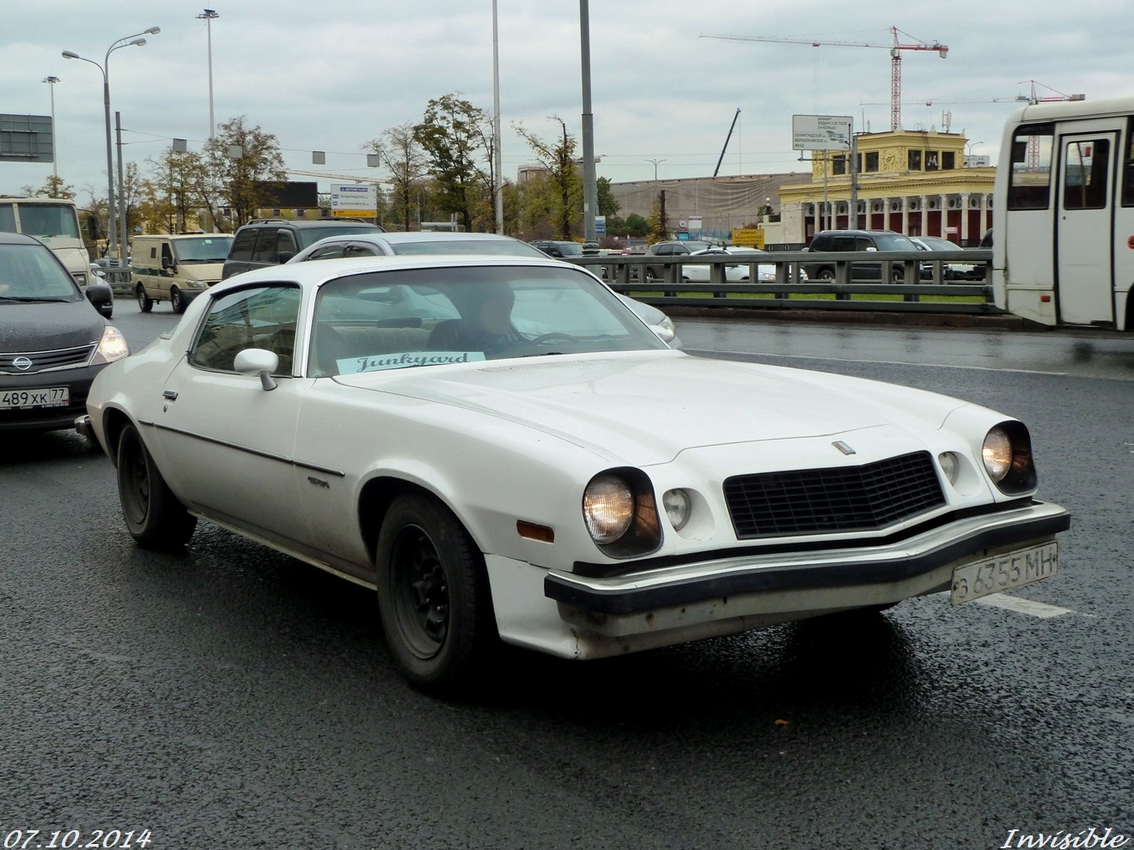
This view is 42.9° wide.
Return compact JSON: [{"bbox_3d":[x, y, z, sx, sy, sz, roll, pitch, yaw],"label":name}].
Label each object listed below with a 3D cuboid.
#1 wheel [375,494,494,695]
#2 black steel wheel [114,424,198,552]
[{"bbox_3d":[-0.353,0.493,4.332,0.215,0.630,0.630,-6,8,-33],"label":"wheel"},{"bbox_3d":[-1.877,0.249,6.599,0.205,0.630,0.630,-6,8,-33],"label":"black steel wheel"}]

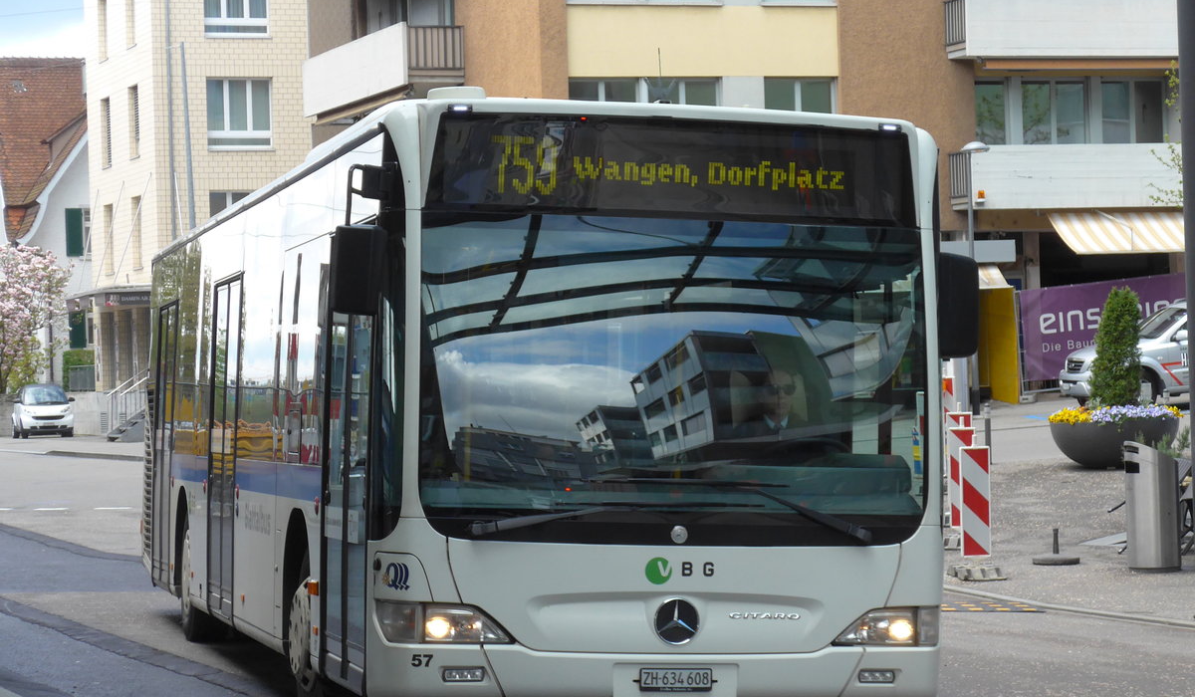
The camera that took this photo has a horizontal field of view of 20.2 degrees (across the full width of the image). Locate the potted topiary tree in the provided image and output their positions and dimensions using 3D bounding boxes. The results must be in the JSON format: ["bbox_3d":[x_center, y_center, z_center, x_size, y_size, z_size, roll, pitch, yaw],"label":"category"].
[{"bbox_3d":[6.458,0.360,41.800,1.640,2.280,1.640,-2,-1,-9],"label":"potted topiary tree"}]

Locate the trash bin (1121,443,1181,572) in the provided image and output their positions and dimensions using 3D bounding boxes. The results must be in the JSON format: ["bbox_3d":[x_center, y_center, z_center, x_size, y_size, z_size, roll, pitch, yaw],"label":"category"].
[{"bbox_3d":[5.066,1.438,30.500,0.470,1.170,0.470,-2,-1,0],"label":"trash bin"}]

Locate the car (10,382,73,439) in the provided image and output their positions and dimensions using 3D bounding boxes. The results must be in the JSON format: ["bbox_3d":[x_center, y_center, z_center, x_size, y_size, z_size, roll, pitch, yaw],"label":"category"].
[{"bbox_3d":[-15.908,1.793,96.000,1.560,1.540,2.680,-2,-1,-14],"label":"car"}]

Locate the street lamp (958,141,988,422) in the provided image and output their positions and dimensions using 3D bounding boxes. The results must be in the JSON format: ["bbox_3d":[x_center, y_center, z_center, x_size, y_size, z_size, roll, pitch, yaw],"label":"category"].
[{"bbox_3d":[6.199,-1.143,54.500,0.480,4.450,0.320,-2,-1,27],"label":"street lamp"}]

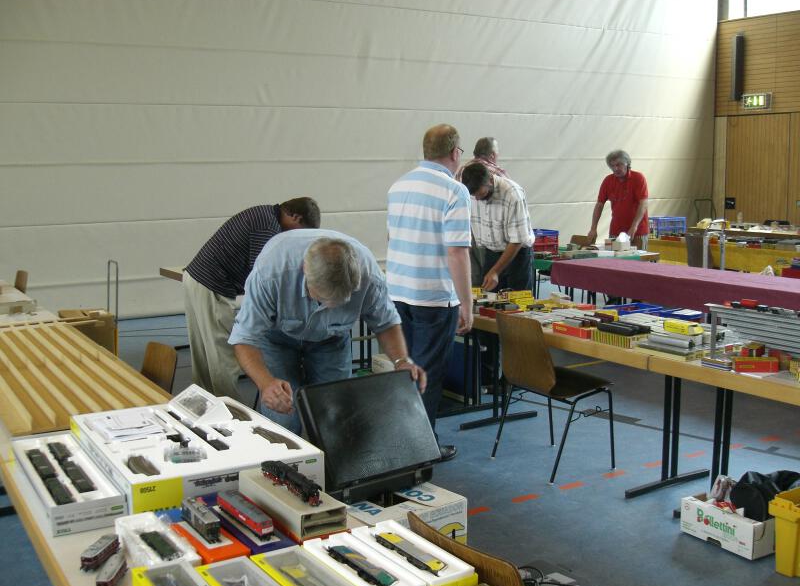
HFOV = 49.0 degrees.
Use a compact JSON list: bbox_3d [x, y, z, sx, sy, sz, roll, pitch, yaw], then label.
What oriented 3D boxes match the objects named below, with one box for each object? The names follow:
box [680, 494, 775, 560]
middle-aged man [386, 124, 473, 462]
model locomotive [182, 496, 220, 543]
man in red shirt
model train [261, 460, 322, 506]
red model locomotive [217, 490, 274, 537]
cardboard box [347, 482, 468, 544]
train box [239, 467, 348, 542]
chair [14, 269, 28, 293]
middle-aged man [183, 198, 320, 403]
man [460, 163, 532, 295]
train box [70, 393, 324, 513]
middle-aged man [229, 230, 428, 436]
[{"bbox_3d":[1.408,0.957,3.673,0.260,0.145,0.345,-5,9,-33],"label":"box"},{"bbox_3d":[0.156,0.006,4.659,0.480,1.760,0.340,6,10,40],"label":"middle-aged man"},{"bbox_3d":[-0.418,0.475,1.861,0.031,0.045,0.160,-5,9,-32],"label":"model locomotive"},{"bbox_3d":[2.042,-0.469,8.217,0.600,1.710,0.420,2,8,18],"label":"man in red shirt"},{"bbox_3d":[-0.246,0.410,1.971,0.034,0.045,0.252,-5,9,-32],"label":"model train"},{"bbox_3d":[-0.326,0.462,1.847,0.036,0.043,0.195,-6,9,-33],"label":"red model locomotive"},{"bbox_3d":[-0.058,0.923,3.512,0.420,0.255,0.500,-7,10,-37],"label":"cardboard box"},{"bbox_3d":[-0.245,0.459,1.961,0.103,0.051,0.320,-5,9,-32],"label":"train box"},{"bbox_3d":[-2.903,0.259,6.358,0.500,0.810,0.480,-5,9,-32],"label":"chair"},{"bbox_3d":[-0.830,0.134,5.152,0.900,1.380,0.520,-5,9,-32],"label":"middle-aged man"},{"bbox_3d":[0.668,-0.102,6.128,0.720,1.580,0.550,-5,9,-32],"label":"man"},{"bbox_3d":[-0.556,0.417,2.306,0.449,0.100,0.637,-5,9,-31],"label":"train box"},{"bbox_3d":[-0.321,0.397,3.524,0.670,1.300,0.820,-3,8,-17],"label":"middle-aged man"}]

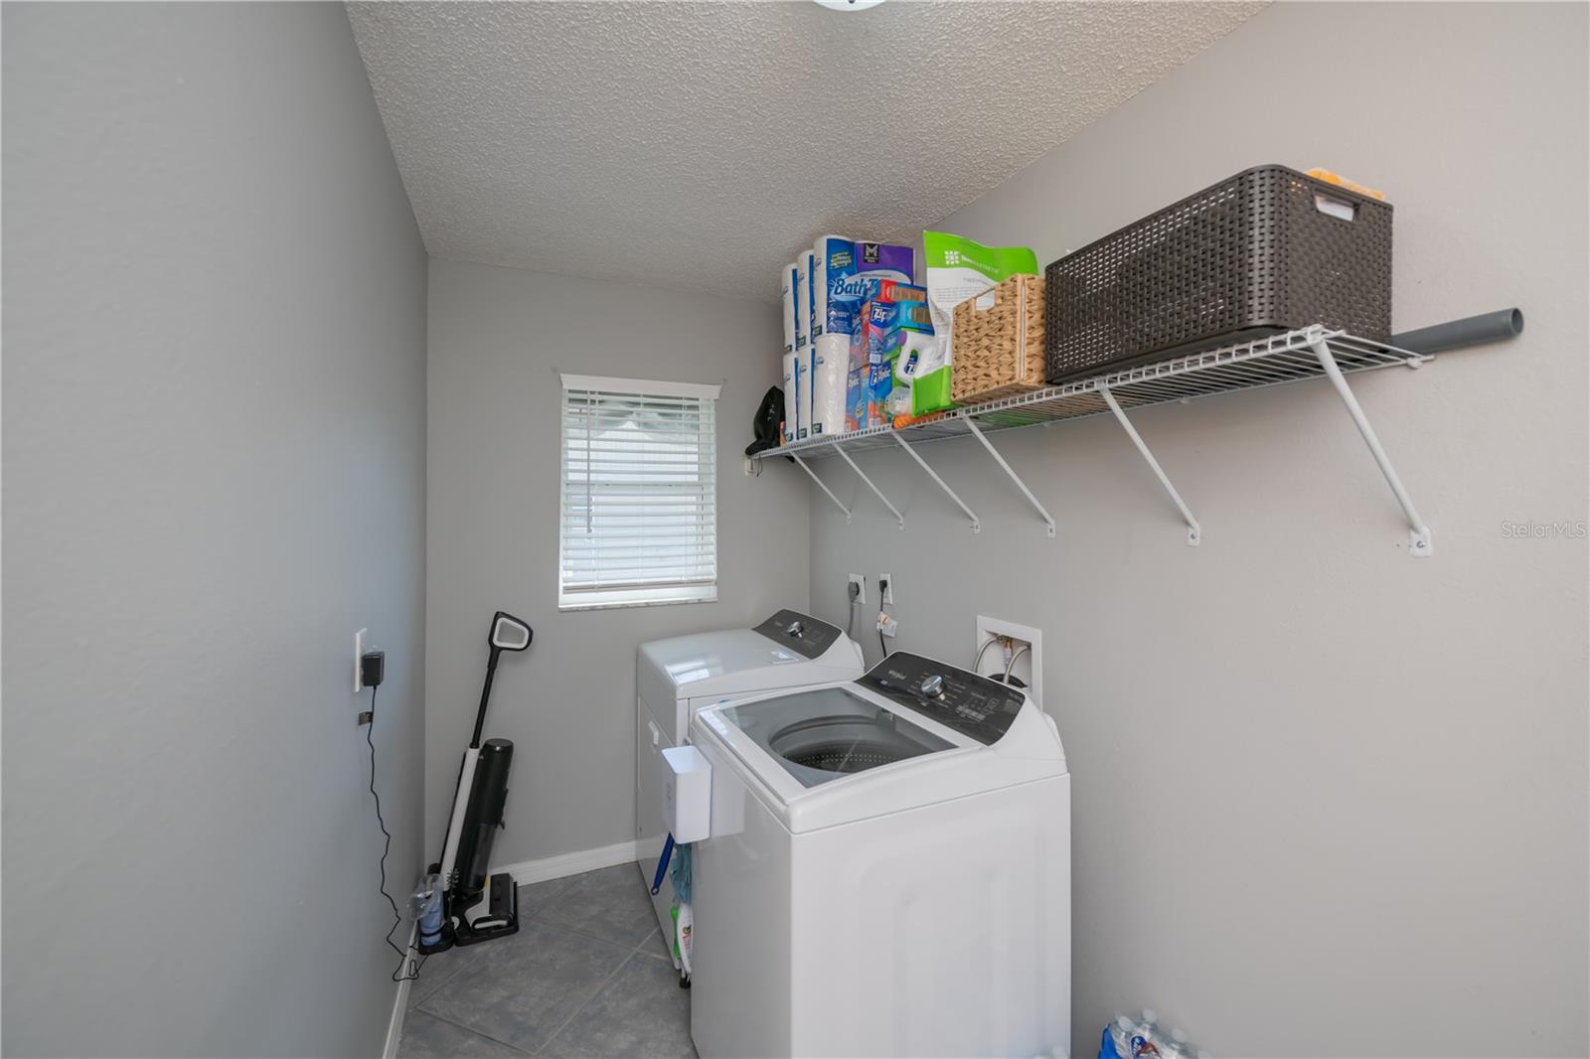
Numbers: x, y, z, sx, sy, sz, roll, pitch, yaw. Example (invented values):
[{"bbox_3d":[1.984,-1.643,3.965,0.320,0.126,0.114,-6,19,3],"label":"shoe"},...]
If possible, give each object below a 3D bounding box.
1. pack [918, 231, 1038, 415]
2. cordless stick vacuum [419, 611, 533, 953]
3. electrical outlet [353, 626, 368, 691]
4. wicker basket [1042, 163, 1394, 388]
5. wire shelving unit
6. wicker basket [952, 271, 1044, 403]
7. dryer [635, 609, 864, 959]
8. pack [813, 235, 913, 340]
[{"bbox_3d":[0.470,-0.498,1.548,0.346,0.418,0.157,0,1,-25],"label":"pack"},{"bbox_3d":[-1.153,0.872,2.266,0.359,1.133,0.273,0,1,-25],"label":"cordless stick vacuum"},{"bbox_3d":[-0.901,0.270,1.284,0.008,0.117,0.072,0,1,-25],"label":"electrical outlet"},{"bbox_3d":[0.684,-0.382,1.056,0.340,0.211,0.401,0,1,-25],"label":"wicker basket"},{"bbox_3d":[0.385,-0.149,1.905,0.322,0.321,2.212,0,1,-25],"label":"wire shelving unit"},{"bbox_3d":[0.547,-0.389,1.356,0.343,0.209,0.202,0,1,-25],"label":"wicker basket"},{"bbox_3d":[-0.214,0.902,2.455,0.713,1.079,0.682,0,1,-25],"label":"dryer"},{"bbox_3d":[0.224,-0.790,2.052,0.343,0.311,0.119,0,1,-25],"label":"pack"}]

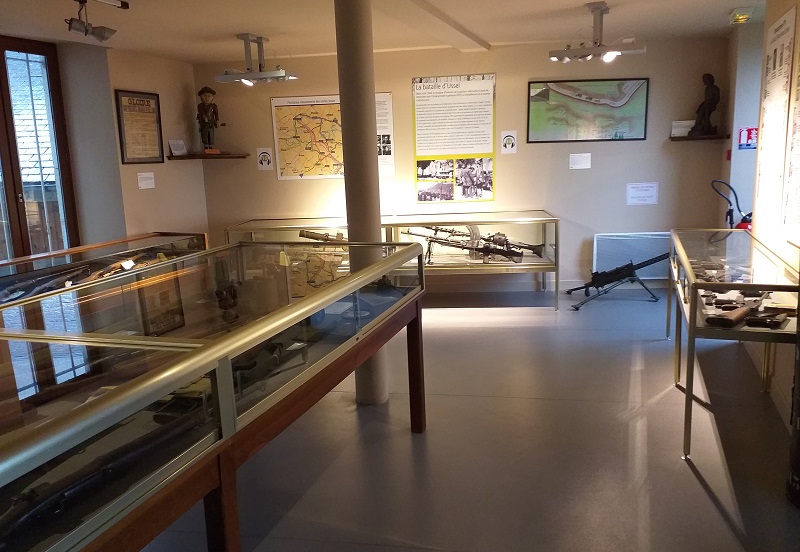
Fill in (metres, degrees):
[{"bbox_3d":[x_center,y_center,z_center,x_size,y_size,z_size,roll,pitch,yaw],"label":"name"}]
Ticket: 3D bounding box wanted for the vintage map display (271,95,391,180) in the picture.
[{"bbox_3d":[-0.666,-1.388,6.231,1.205,0.810,0.020,-1,9,5],"label":"vintage map display"}]

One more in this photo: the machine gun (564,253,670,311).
[{"bbox_3d":[2.026,0.011,5.552,1.130,0.480,0.320,-4,10,-10],"label":"machine gun"}]

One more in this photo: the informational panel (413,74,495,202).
[{"bbox_3d":[0.545,-1.343,6.146,0.800,1.205,0.020,-1,9,5],"label":"informational panel"}]

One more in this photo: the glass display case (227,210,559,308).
[{"bbox_3d":[-0.048,-0.127,5.911,2.920,0.801,0.830,-1,9,5],"label":"glass display case"}]

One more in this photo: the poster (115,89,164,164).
[{"bbox_3d":[-2.311,-1.327,5.596,0.030,0.625,0.505,2,10,21],"label":"poster"}]

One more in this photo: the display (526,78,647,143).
[{"bbox_3d":[1.805,-1.594,6.005,1.135,0.578,0.030,-1,9,5],"label":"display"}]

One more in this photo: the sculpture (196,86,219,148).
[{"bbox_3d":[-1.860,-1.519,6.039,0.215,0.595,0.160,-6,10,-20],"label":"sculpture"}]

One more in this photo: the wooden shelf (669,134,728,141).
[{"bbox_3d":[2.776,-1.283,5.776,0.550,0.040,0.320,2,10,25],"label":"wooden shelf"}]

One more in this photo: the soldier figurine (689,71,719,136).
[{"bbox_3d":[2.784,-1.571,5.717,0.270,0.550,0.220,-8,11,-32],"label":"soldier figurine"}]

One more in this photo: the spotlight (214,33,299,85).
[{"bbox_3d":[-1.231,-1.833,5.348,0.700,0.380,0.320,2,10,21],"label":"spotlight"}]

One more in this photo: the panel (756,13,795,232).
[{"bbox_3d":[2.141,-0.844,3.586,0.020,1.175,0.770,2,10,21],"label":"panel"}]

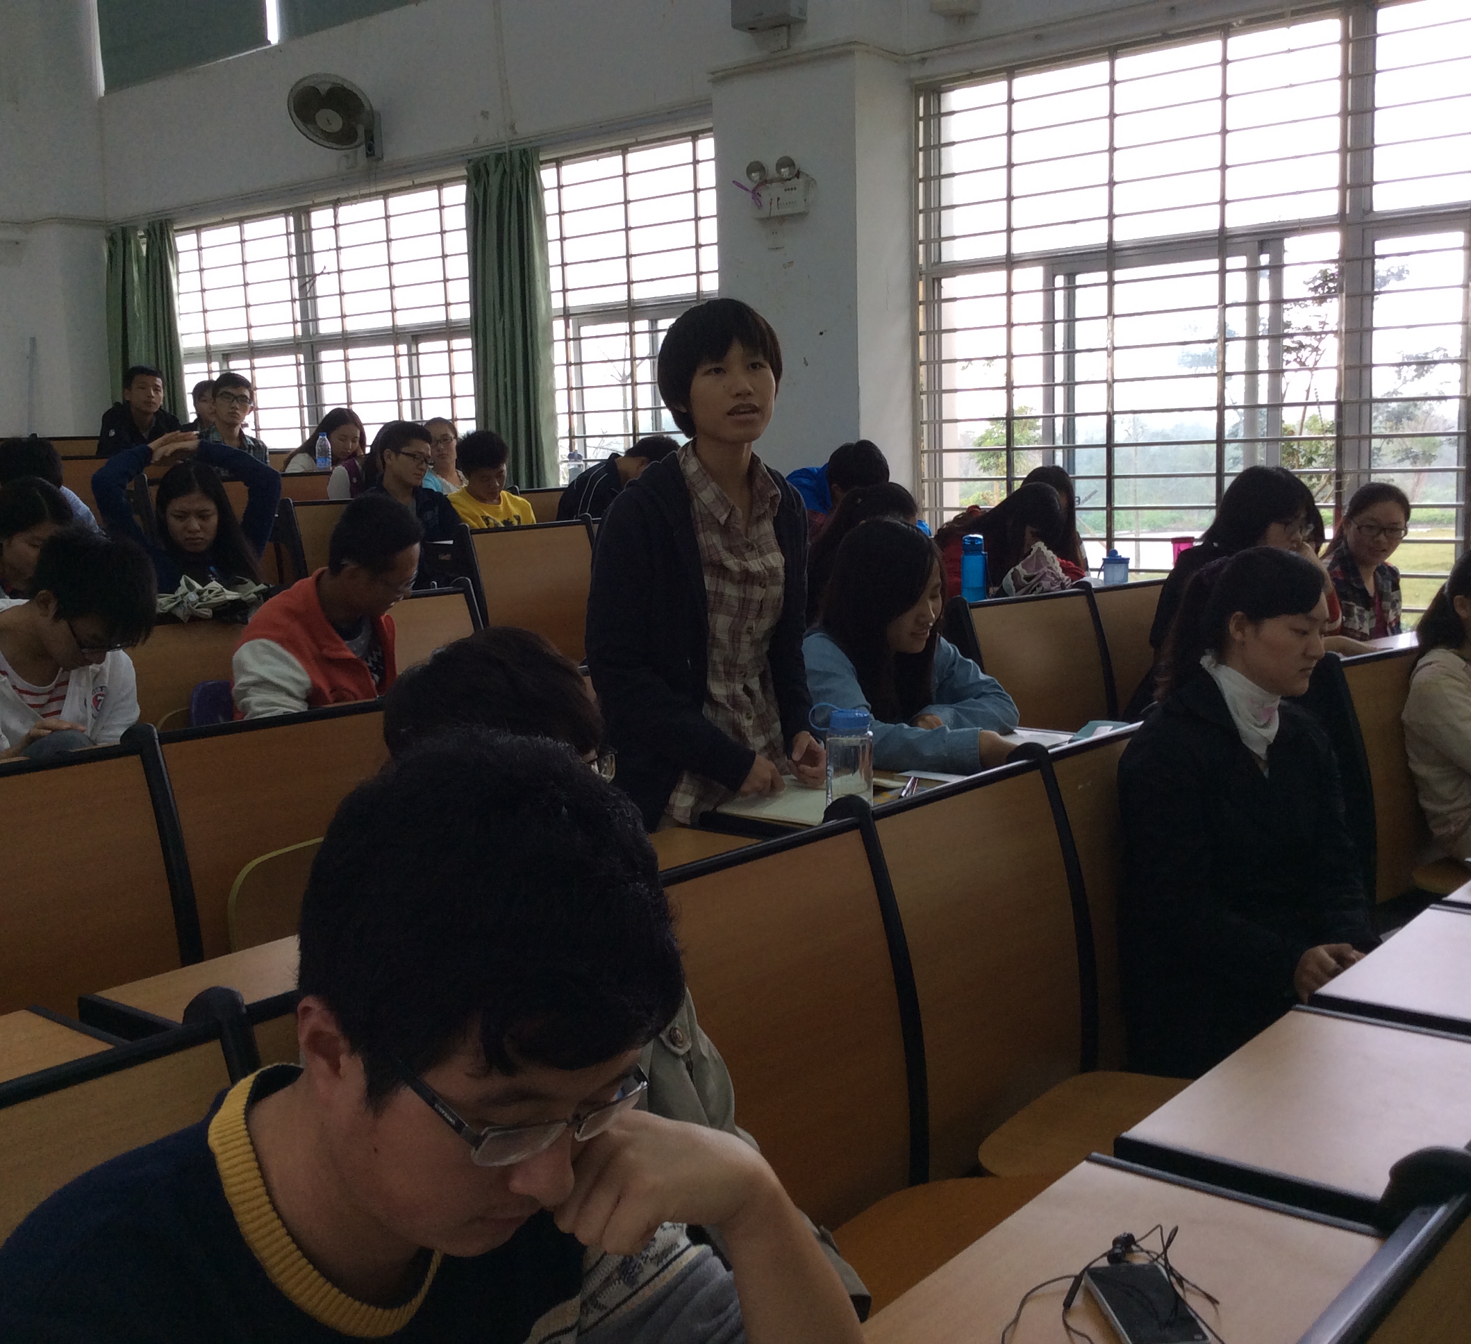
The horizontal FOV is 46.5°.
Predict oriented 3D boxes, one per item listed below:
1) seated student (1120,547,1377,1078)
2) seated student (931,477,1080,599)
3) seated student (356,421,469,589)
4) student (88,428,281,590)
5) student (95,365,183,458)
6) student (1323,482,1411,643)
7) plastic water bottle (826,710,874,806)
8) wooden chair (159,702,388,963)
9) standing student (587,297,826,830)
[{"bbox_3d":[0.987,0.422,2.752,0.720,1.232,0.460,4,9,39],"label":"seated student"},{"bbox_3d":[0.936,-0.080,5.694,0.820,1.111,0.480,4,9,39],"label":"seated student"},{"bbox_3d":[-1.063,-0.332,6.314,0.780,1.177,0.480,4,9,39],"label":"seated student"},{"bbox_3d":[-1.296,-0.015,4.476,0.520,1.213,0.750,-7,9,-39],"label":"student"},{"bbox_3d":[-2.830,-0.886,8.496,0.750,1.246,0.480,4,9,39],"label":"student"},{"bbox_3d":[2.191,-0.042,5.664,0.460,1.168,0.680,-6,8,-31],"label":"student"},{"bbox_3d":[0.168,0.138,2.503,0.070,0.174,0.070,-2,7,0],"label":"plastic water bottle"},{"bbox_3d":[-0.570,0.528,2.753,0.420,0.913,0.520,4,9,39],"label":"wooden chair"},{"bbox_3d":[-0.032,0.174,2.818,0.380,1.569,0.450,5,10,41],"label":"standing student"}]

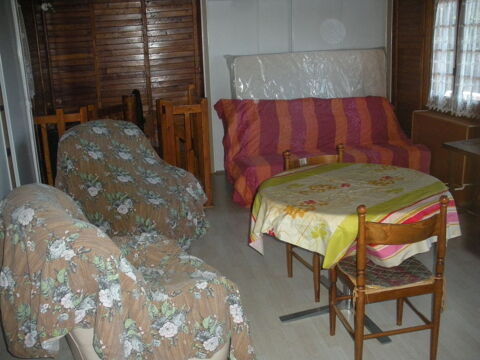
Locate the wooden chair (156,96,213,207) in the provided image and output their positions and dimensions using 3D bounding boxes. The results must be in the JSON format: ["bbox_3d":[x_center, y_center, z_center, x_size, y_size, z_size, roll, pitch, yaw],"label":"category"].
[{"bbox_3d":[-0.544,-0.288,4.780,0.480,1.040,0.440,-5,16,-9],"label":"wooden chair"}]

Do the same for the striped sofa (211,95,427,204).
[{"bbox_3d":[0.848,-0.382,5.095,1.960,0.920,0.950,-6,16,-10],"label":"striped sofa"}]

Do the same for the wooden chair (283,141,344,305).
[{"bbox_3d":[0.562,0.253,3.041,0.430,0.866,0.430,-9,17,-20],"label":"wooden chair"}]

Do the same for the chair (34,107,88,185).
[{"bbox_3d":[-1.559,-0.148,4.536,0.460,1.000,0.460,-5,16,-9],"label":"chair"}]

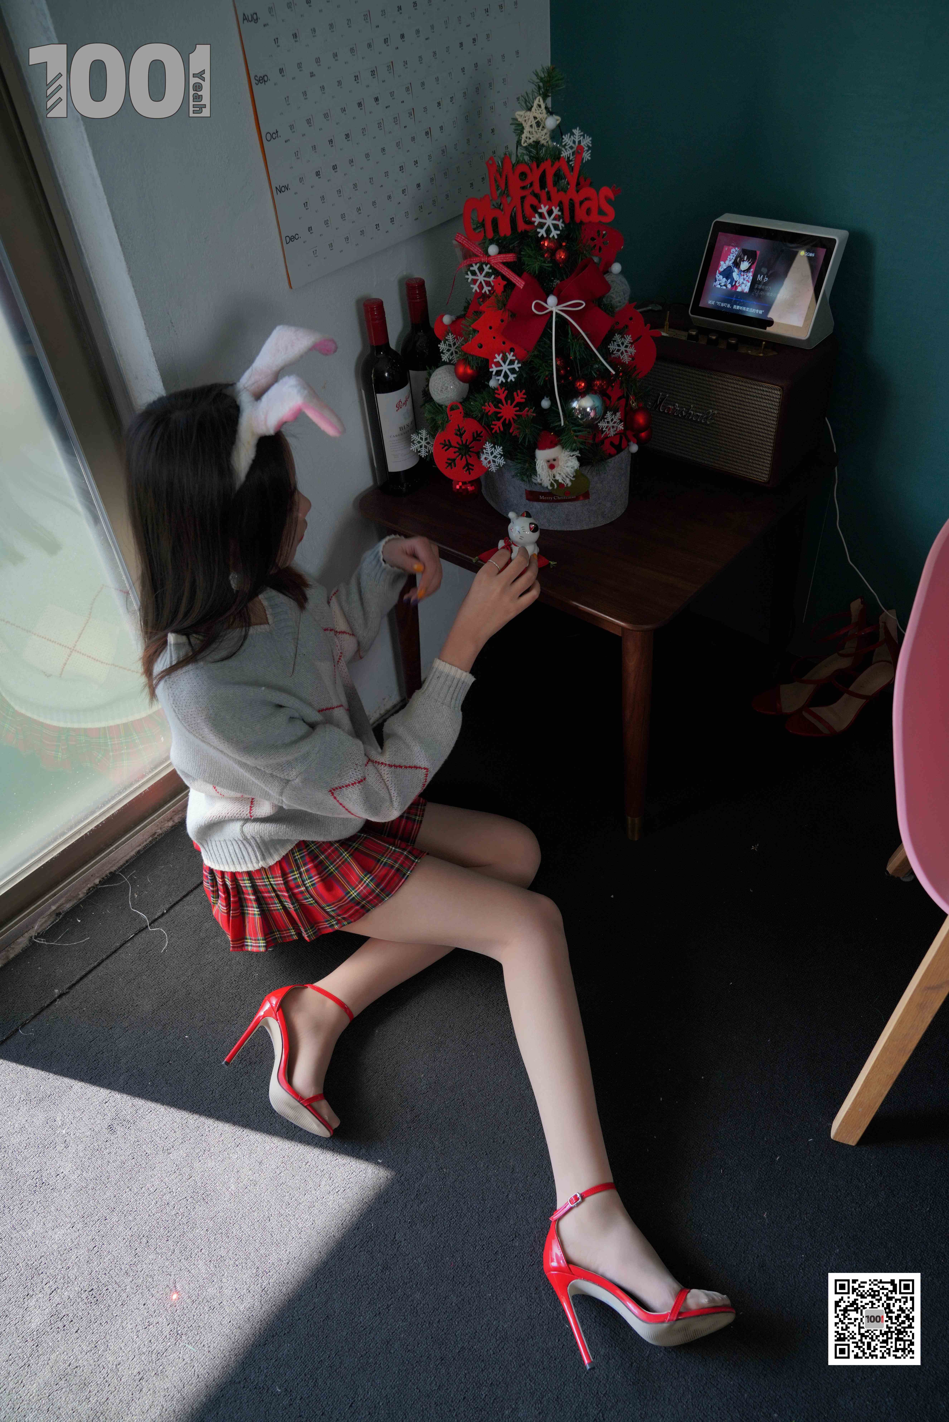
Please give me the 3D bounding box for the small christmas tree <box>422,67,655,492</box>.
[{"bbox_3d":[0.116,-0.594,1.340,0.360,0.546,0.340,3,44,9],"label":"small christmas tree"}]

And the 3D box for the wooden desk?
[{"bbox_3d":[0.215,-0.207,1.748,0.589,0.488,0.589,28,52,31],"label":"wooden desk"}]

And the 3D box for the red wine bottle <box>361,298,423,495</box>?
[{"bbox_3d":[-0.138,-0.494,1.511,0.076,0.304,0.076,-3,43,3],"label":"red wine bottle"}]

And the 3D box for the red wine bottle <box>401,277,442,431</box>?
[{"bbox_3d":[-0.079,-0.552,1.566,0.076,0.304,0.076,-13,43,-8],"label":"red wine bottle"}]

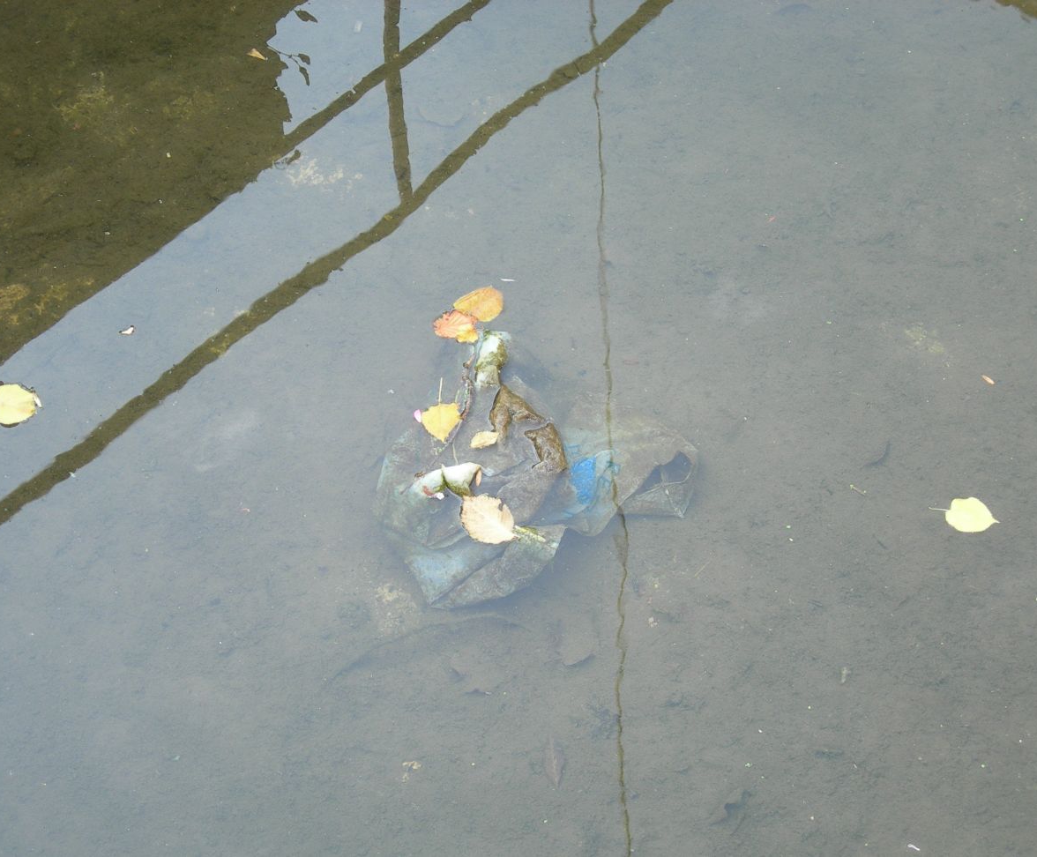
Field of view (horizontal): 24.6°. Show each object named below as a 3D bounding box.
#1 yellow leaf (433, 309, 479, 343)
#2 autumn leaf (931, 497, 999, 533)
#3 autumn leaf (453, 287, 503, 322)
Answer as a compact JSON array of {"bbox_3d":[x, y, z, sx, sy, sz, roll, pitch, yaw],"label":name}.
[{"bbox_3d":[-0.079,-0.135,3.121,0.068,0.010,0.052,21,52,20],"label":"yellow leaf"},{"bbox_3d":[0.542,0.103,2.883,0.086,0.006,0.058,14,50,14],"label":"autumn leaf"},{"bbox_3d":[-0.047,-0.167,3.150,0.058,0.006,0.064,29,55,25],"label":"autumn leaf"}]

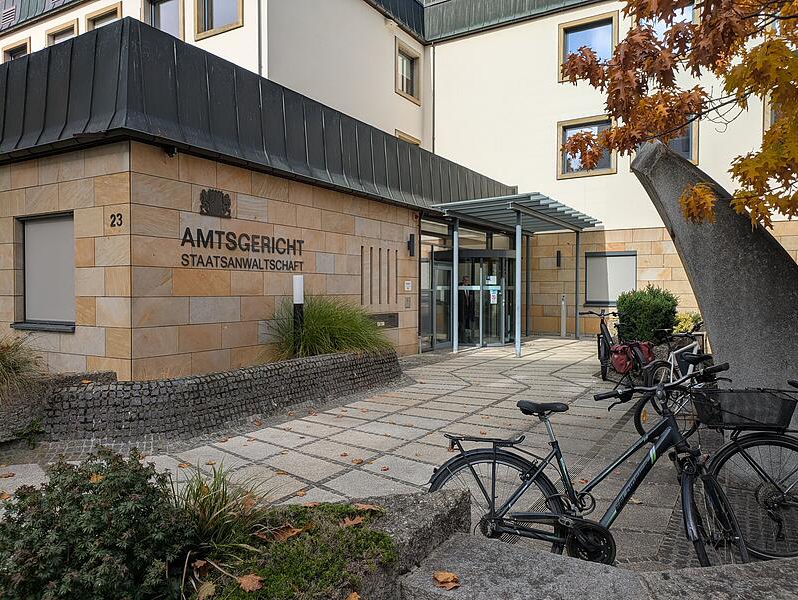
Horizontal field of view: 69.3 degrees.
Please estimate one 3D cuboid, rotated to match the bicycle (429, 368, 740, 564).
[{"bbox_3d":[0.909,0.870,2.785,1.680,1.150,0.620,0,1,6],"label":"bicycle"}]

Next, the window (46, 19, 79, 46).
[{"bbox_3d":[-11.056,-8.078,19.091,1.900,1.910,0.200,1,1,31],"label":"window"}]

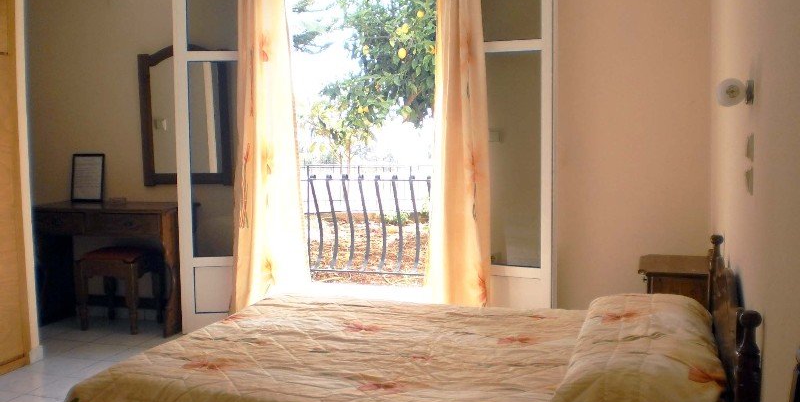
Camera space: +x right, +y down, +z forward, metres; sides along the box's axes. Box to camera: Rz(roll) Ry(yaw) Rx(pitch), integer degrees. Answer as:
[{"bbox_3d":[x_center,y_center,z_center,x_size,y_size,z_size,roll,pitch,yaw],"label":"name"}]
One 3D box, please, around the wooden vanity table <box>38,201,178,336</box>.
[{"bbox_3d":[-1.746,0.408,5.253,0.960,0.760,0.470,1,5,18],"label":"wooden vanity table"}]

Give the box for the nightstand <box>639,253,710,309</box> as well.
[{"bbox_3d":[1.292,0.572,3.900,0.330,0.605,0.460,1,5,18],"label":"nightstand"}]

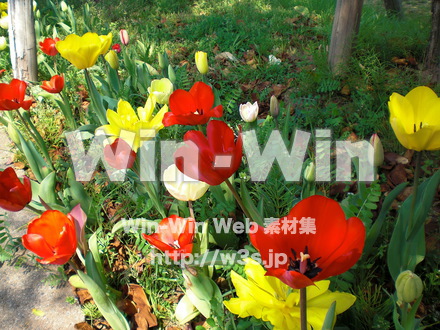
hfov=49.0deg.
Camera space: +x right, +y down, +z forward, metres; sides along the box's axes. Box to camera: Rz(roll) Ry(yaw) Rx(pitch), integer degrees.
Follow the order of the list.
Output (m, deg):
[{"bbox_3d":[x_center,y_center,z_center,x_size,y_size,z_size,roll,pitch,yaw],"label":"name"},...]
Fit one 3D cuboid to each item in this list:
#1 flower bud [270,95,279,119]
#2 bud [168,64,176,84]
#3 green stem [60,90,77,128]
[{"bbox_3d":[0.133,-0.143,1.180,0.021,0.056,0.021,-3,27,0],"label":"flower bud"},{"bbox_3d":[-0.128,-0.242,1.300,0.020,0.056,0.020,-4,27,0],"label":"bud"},{"bbox_3d":[-0.361,-0.132,1.150,0.028,0.100,0.025,-17,26,0],"label":"green stem"}]

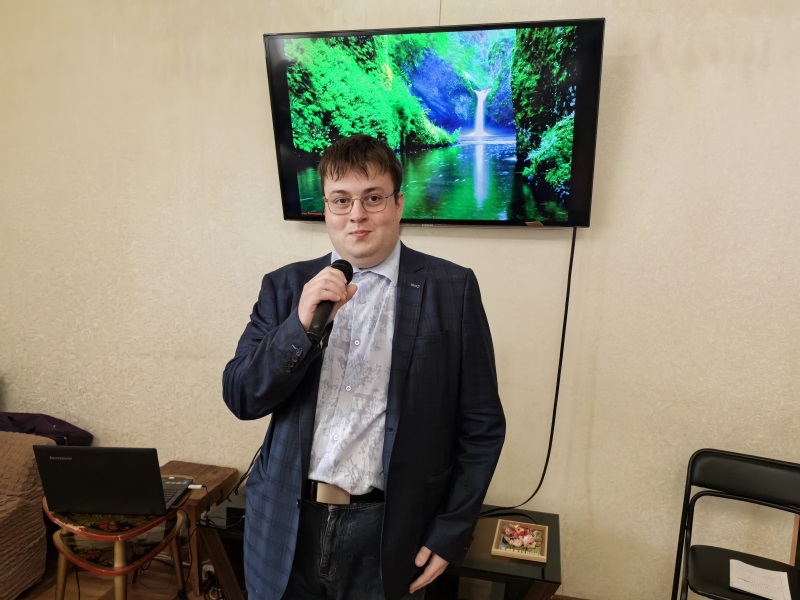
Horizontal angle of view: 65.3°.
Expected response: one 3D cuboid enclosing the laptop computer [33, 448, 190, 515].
[{"bbox_3d":[-0.949,0.565,2.116,0.384,0.263,0.319,1,8,1],"label":"laptop computer"}]

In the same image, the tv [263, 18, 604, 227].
[{"bbox_3d":[0.098,-0.594,2.180,1.130,0.656,0.060,3,23,13],"label":"tv"}]

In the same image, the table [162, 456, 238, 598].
[{"bbox_3d":[-0.894,0.940,2.596,0.338,0.405,0.300,3,8,13],"label":"table"}]

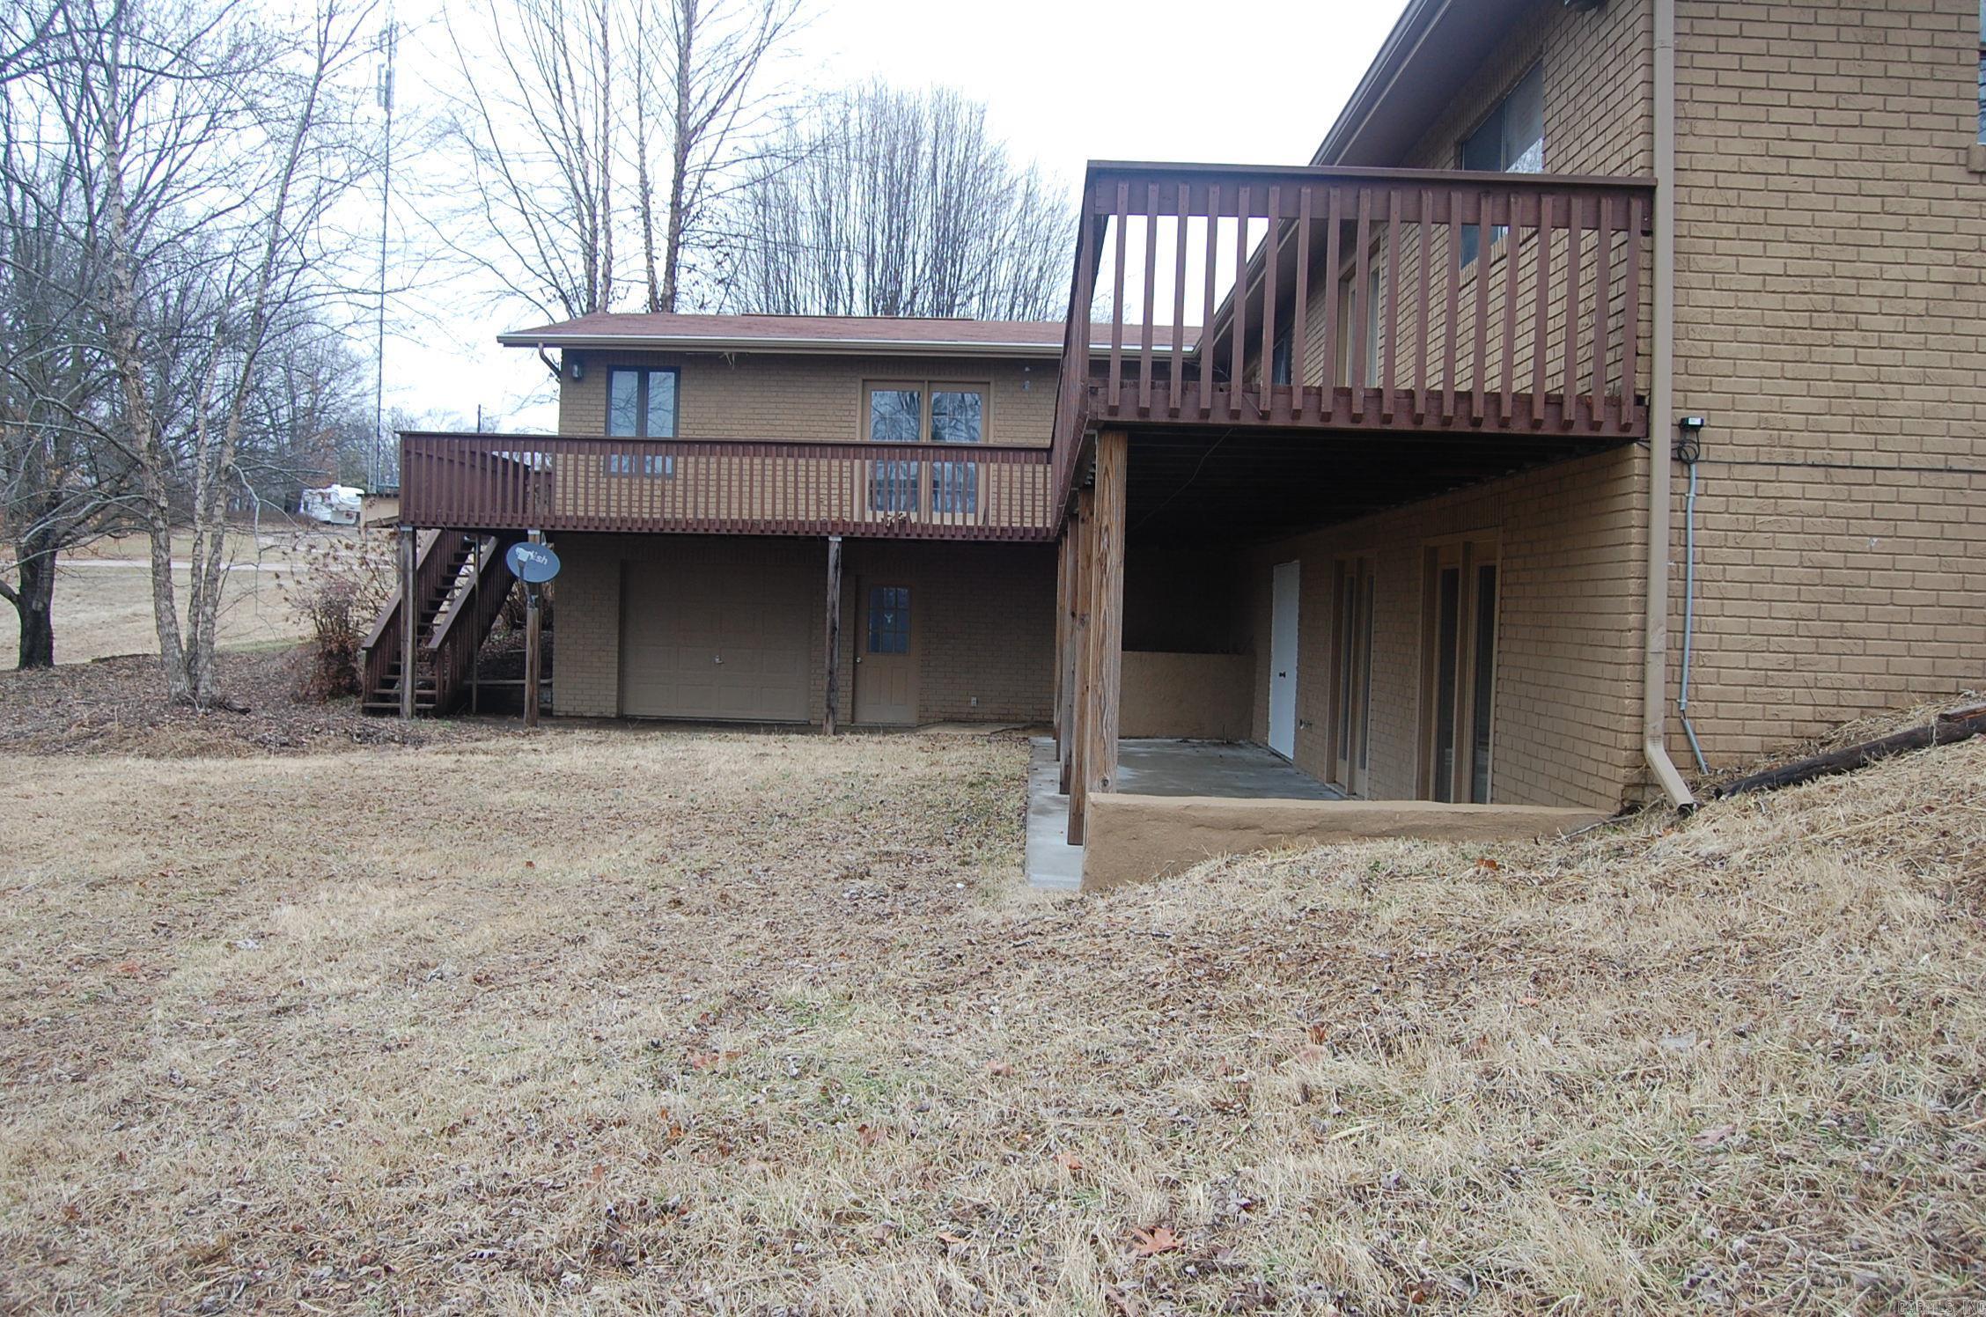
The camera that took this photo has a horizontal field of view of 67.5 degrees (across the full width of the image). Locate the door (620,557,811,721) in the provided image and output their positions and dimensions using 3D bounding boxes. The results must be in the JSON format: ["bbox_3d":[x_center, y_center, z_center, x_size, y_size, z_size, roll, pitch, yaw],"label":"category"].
[{"bbox_3d":[-3.866,-0.259,20.700,2.640,2.200,0.100,2,2,2],"label":"door"}]

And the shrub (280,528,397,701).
[{"bbox_3d":[-9.036,-0.578,20.500,1.450,2.300,1.450,2,2,2],"label":"shrub"}]

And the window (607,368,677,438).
[{"bbox_3d":[-4.847,-3.275,20.650,1.010,1.530,0.120,2,2,2],"label":"window"}]

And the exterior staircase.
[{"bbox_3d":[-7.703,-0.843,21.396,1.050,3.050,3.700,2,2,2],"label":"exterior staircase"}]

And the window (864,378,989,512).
[{"bbox_3d":[-0.930,-2.888,20.500,1.720,1.930,0.120,2,2,2],"label":"window"}]

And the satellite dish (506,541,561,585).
[{"bbox_3d":[-5.651,-1.184,18.300,0.640,0.540,0.400,2,2,16],"label":"satellite dish"}]

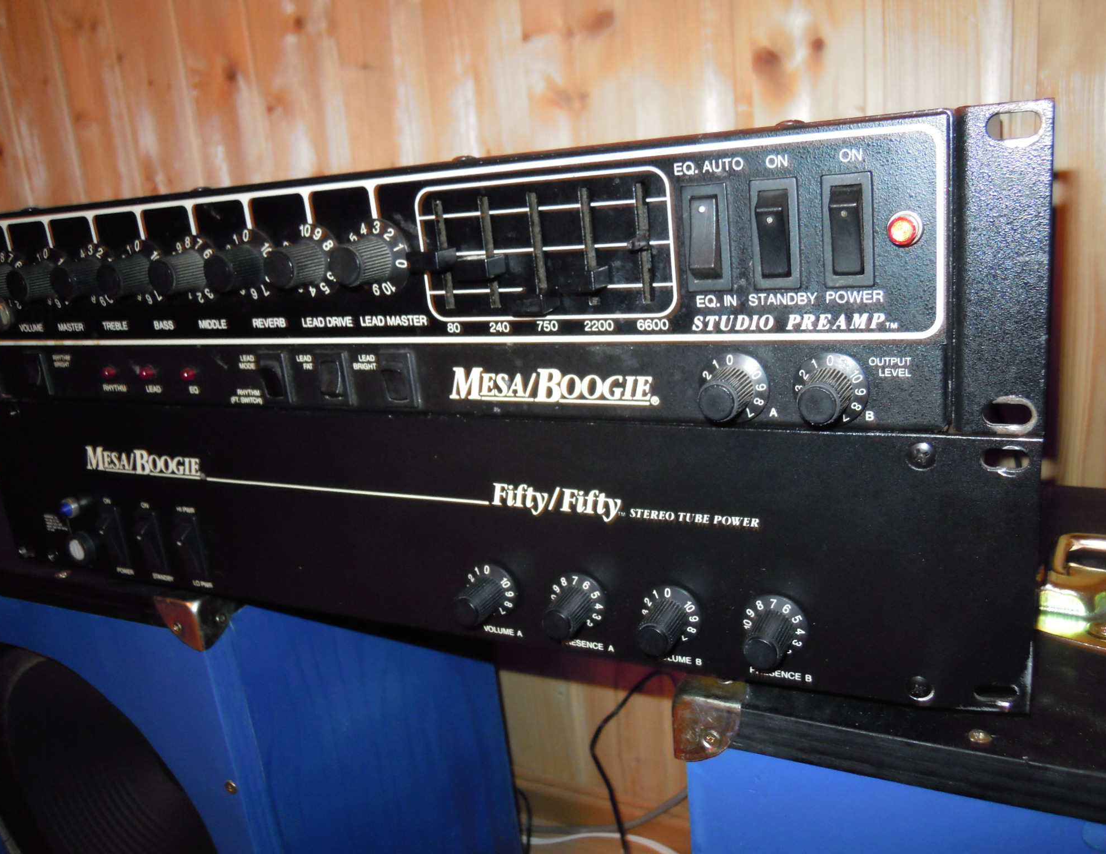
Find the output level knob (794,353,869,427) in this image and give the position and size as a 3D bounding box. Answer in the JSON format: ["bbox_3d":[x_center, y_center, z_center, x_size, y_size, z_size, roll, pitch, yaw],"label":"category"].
[{"bbox_3d":[0.078,-0.009,0.263,0.022,0.022,0.019,2,17,27],"label":"output level knob"}]

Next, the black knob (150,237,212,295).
[{"bbox_3d":[-0.146,-0.060,0.361,0.028,0.028,0.019,2,17,27],"label":"black knob"}]

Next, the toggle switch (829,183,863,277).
[{"bbox_3d":[0.081,-0.054,0.254,0.009,0.025,0.007,2,17,27],"label":"toggle switch"}]

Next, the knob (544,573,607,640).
[{"bbox_3d":[0.006,0.067,0.331,0.022,0.022,0.019,2,18,27],"label":"knob"}]

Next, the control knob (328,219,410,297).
[{"bbox_3d":[-0.066,-0.057,0.320,0.028,0.028,0.019,2,17,27],"label":"control knob"}]

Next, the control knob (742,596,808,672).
[{"bbox_3d":[0.069,0.067,0.293,0.022,0.022,0.019,2,17,27],"label":"control knob"}]

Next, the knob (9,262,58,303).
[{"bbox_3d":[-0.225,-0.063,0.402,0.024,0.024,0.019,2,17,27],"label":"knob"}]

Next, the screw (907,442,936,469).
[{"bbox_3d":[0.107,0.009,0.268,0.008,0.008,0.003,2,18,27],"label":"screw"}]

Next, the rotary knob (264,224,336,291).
[{"bbox_3d":[-0.094,-0.059,0.340,0.028,0.028,0.019,2,18,27],"label":"rotary knob"}]

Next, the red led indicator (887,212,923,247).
[{"bbox_3d":[0.096,-0.054,0.250,0.009,0.009,0.007,2,18,27],"label":"red led indicator"}]

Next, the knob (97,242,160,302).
[{"bbox_3d":[-0.175,-0.062,0.381,0.028,0.028,0.019,2,18,27],"label":"knob"}]

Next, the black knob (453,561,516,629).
[{"bbox_3d":[-0.027,0.065,0.342,0.022,0.022,0.019,2,17,27],"label":"black knob"}]

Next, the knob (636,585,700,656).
[{"bbox_3d":[0.038,0.068,0.315,0.022,0.022,0.019,2,18,27],"label":"knob"}]

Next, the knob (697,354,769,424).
[{"bbox_3d":[0.052,-0.010,0.276,0.022,0.022,0.019,2,17,27],"label":"knob"}]

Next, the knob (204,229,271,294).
[{"bbox_3d":[-0.119,-0.059,0.347,0.028,0.028,0.019,2,17,27],"label":"knob"}]

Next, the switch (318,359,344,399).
[{"bbox_3d":[-0.087,-0.018,0.358,0.009,0.015,0.005,2,18,27],"label":"switch"}]

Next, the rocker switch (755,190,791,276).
[{"bbox_3d":[0.063,-0.055,0.263,0.009,0.025,0.007,2,17,27],"label":"rocker switch"}]

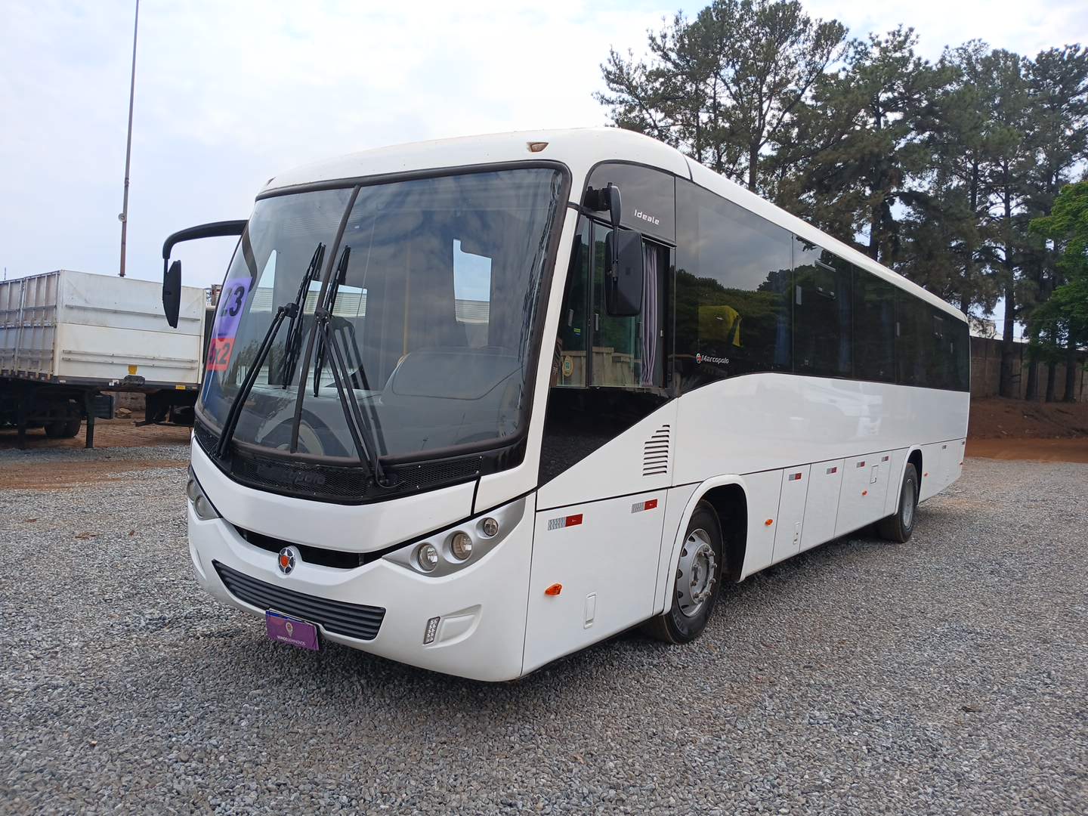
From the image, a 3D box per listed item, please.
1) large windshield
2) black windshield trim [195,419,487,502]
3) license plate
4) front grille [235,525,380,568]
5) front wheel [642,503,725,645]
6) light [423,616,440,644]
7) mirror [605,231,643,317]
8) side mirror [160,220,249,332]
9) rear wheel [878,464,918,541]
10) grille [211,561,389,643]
[{"bbox_3d":[-1.101,-0.497,4.383,2.420,1.520,0.380,5,-7,36],"label":"large windshield"},{"bbox_3d":[-1.216,0.299,4.393,2.020,0.310,0.400,5,0,36],"label":"black windshield trim"},{"bbox_3d":[-1.326,1.169,4.256,0.420,0.135,0.020,5,3,36],"label":"license plate"},{"bbox_3d":[-1.288,0.748,4.262,1.190,0.120,0.110,5,3,36],"label":"front grille"},{"bbox_3d":[0.971,1.165,5.963,0.290,1.010,1.010,5,3,36],"label":"front wheel"},{"bbox_3d":[-0.518,1.019,3.758,0.075,0.140,0.040,4,2,21],"label":"light"},{"bbox_3d":[0.385,-0.638,3.873,0.205,0.420,0.100,4,2,16],"label":"mirror"},{"bbox_3d":[-2.124,-0.835,5.155,0.550,0.700,0.240,2,2,-17],"label":"side mirror"},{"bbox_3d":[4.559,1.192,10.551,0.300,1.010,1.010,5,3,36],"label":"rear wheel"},{"bbox_3d":[-1.320,1.004,4.247,1.420,0.220,0.100,5,3,36],"label":"grille"}]

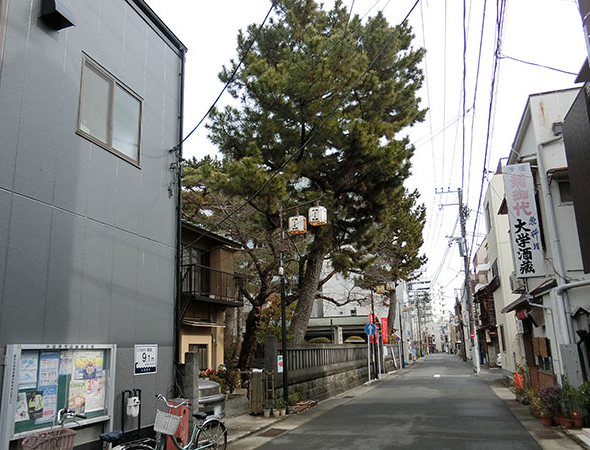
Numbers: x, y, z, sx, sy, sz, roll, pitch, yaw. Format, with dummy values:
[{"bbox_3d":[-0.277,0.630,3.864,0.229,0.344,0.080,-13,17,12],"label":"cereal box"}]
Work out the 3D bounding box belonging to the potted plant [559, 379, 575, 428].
[{"bbox_3d":[5.526,3.617,8.804,0.340,0.940,0.340,-7,-15,18],"label":"potted plant"}]

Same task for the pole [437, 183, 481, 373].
[{"bbox_3d":[10.674,3.282,27.612,1.700,11.500,0.700,-7,-15,18],"label":"pole"}]

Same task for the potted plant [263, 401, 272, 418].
[{"bbox_3d":[-0.762,5.098,12.006,0.240,0.450,0.240,-2,-14,-1],"label":"potted plant"}]

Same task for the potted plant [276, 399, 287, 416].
[{"bbox_3d":[-0.370,5.081,12.050,0.300,0.460,0.300,-2,-14,-1],"label":"potted plant"}]

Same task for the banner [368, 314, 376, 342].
[{"bbox_3d":[4.758,6.354,26.600,0.520,1.780,0.100,-7,-15,18],"label":"banner"}]

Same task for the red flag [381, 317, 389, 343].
[{"bbox_3d":[6.169,7.193,29.600,0.520,1.780,0.100,-7,-15,18],"label":"red flag"}]

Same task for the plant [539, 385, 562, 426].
[{"bbox_3d":[5.353,3.782,9.079,0.420,0.780,0.400,-7,-15,18],"label":"plant"}]

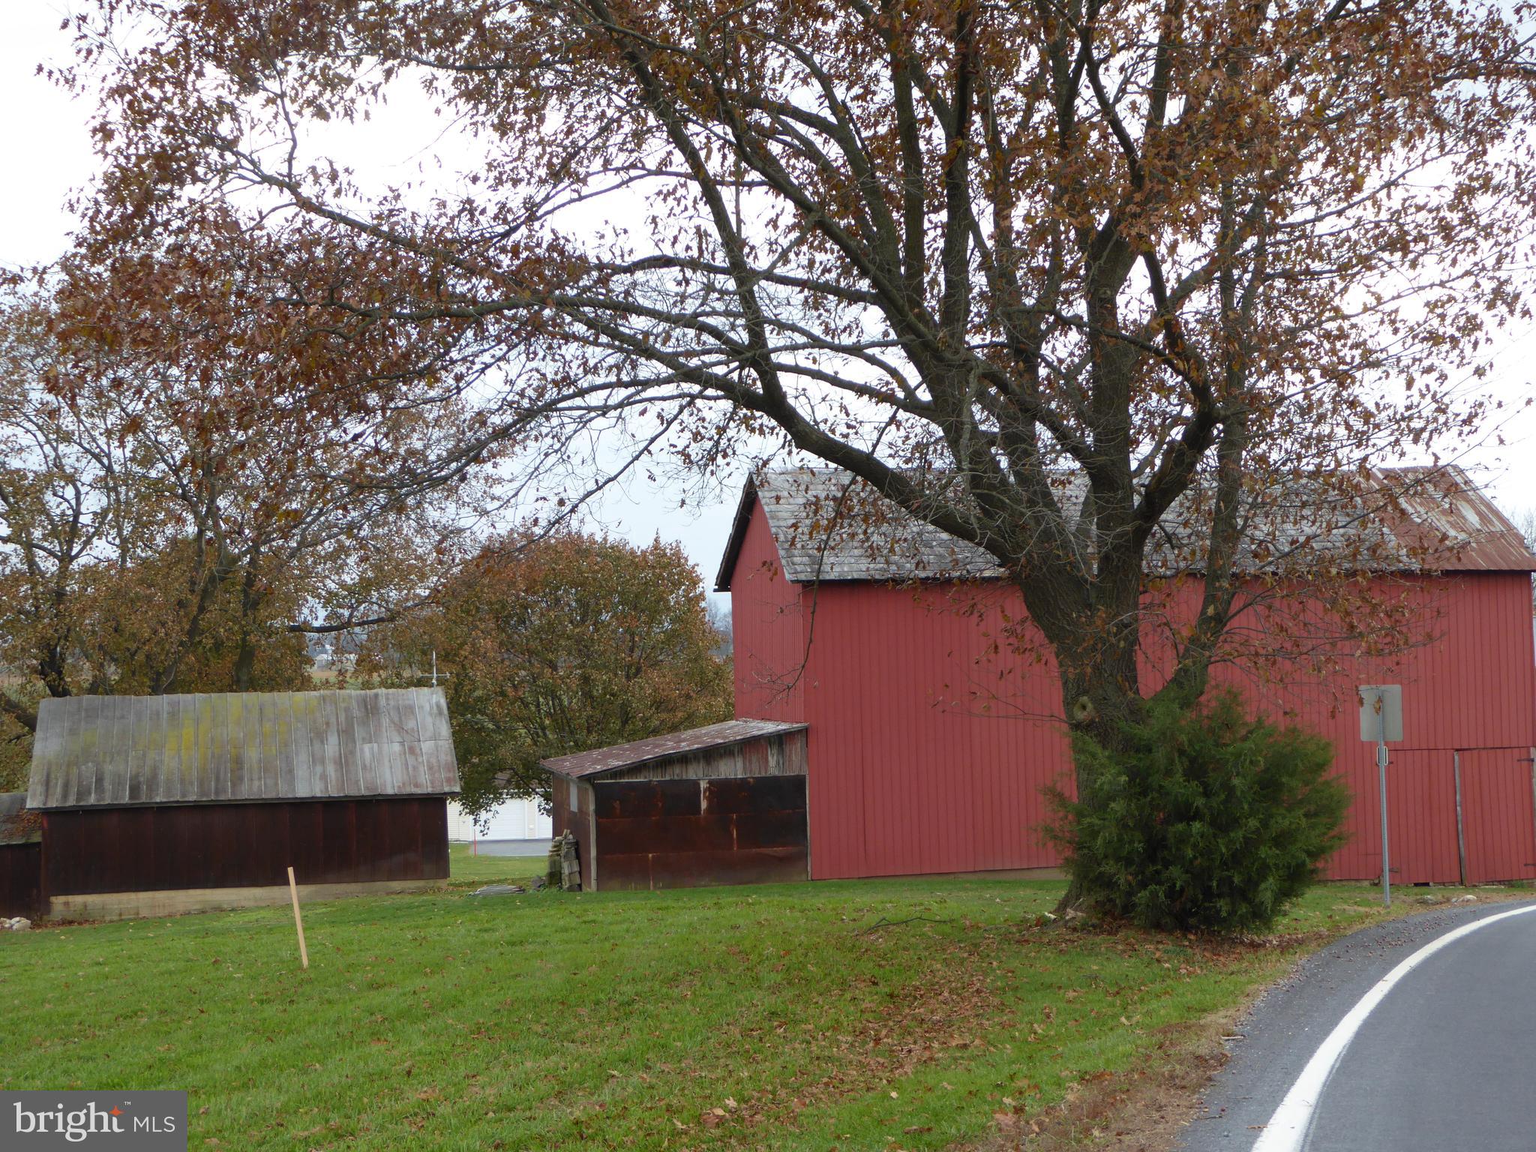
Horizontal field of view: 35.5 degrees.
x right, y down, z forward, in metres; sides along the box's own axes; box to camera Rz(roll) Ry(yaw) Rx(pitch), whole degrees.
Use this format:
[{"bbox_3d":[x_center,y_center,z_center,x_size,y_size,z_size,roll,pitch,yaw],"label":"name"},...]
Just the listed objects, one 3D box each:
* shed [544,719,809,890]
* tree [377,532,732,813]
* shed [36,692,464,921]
[{"bbox_3d":[-1.738,3.943,42.517,3.850,2.640,5.800,-1,-2,-12],"label":"shed"},{"bbox_3d":[-5.527,3.270,63.964,9.615,8.818,9.615,-1,-2,-12],"label":"tree"},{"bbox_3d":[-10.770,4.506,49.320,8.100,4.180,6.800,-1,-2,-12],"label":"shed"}]

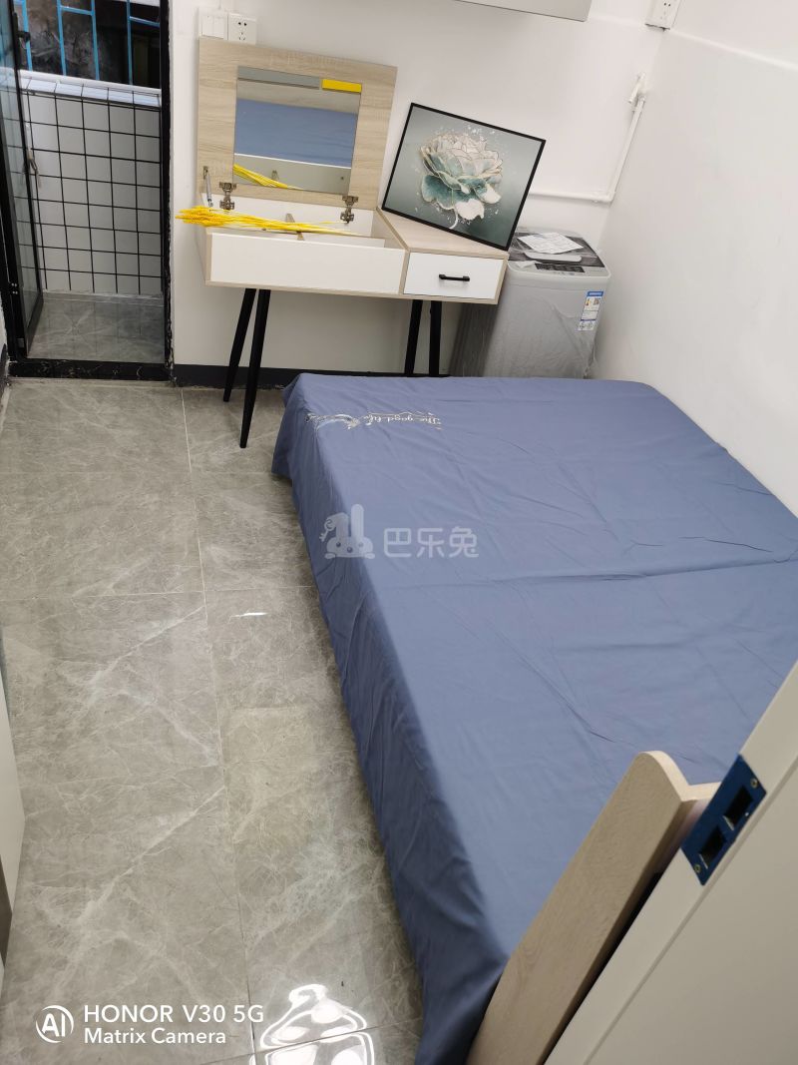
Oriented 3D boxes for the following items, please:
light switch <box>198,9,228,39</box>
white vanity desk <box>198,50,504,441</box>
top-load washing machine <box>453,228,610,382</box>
[{"bbox_3d":[-0.572,-1.554,2.558,0.086,0.086,0.011,-1,37,-17],"label":"light switch"},{"bbox_3d":[-0.181,-0.915,2.870,0.980,1.205,0.435,-1,37,-17],"label":"white vanity desk"},{"bbox_3d":[0.477,-0.749,3.228,0.408,0.733,0.400,-1,37,-17],"label":"top-load washing machine"}]

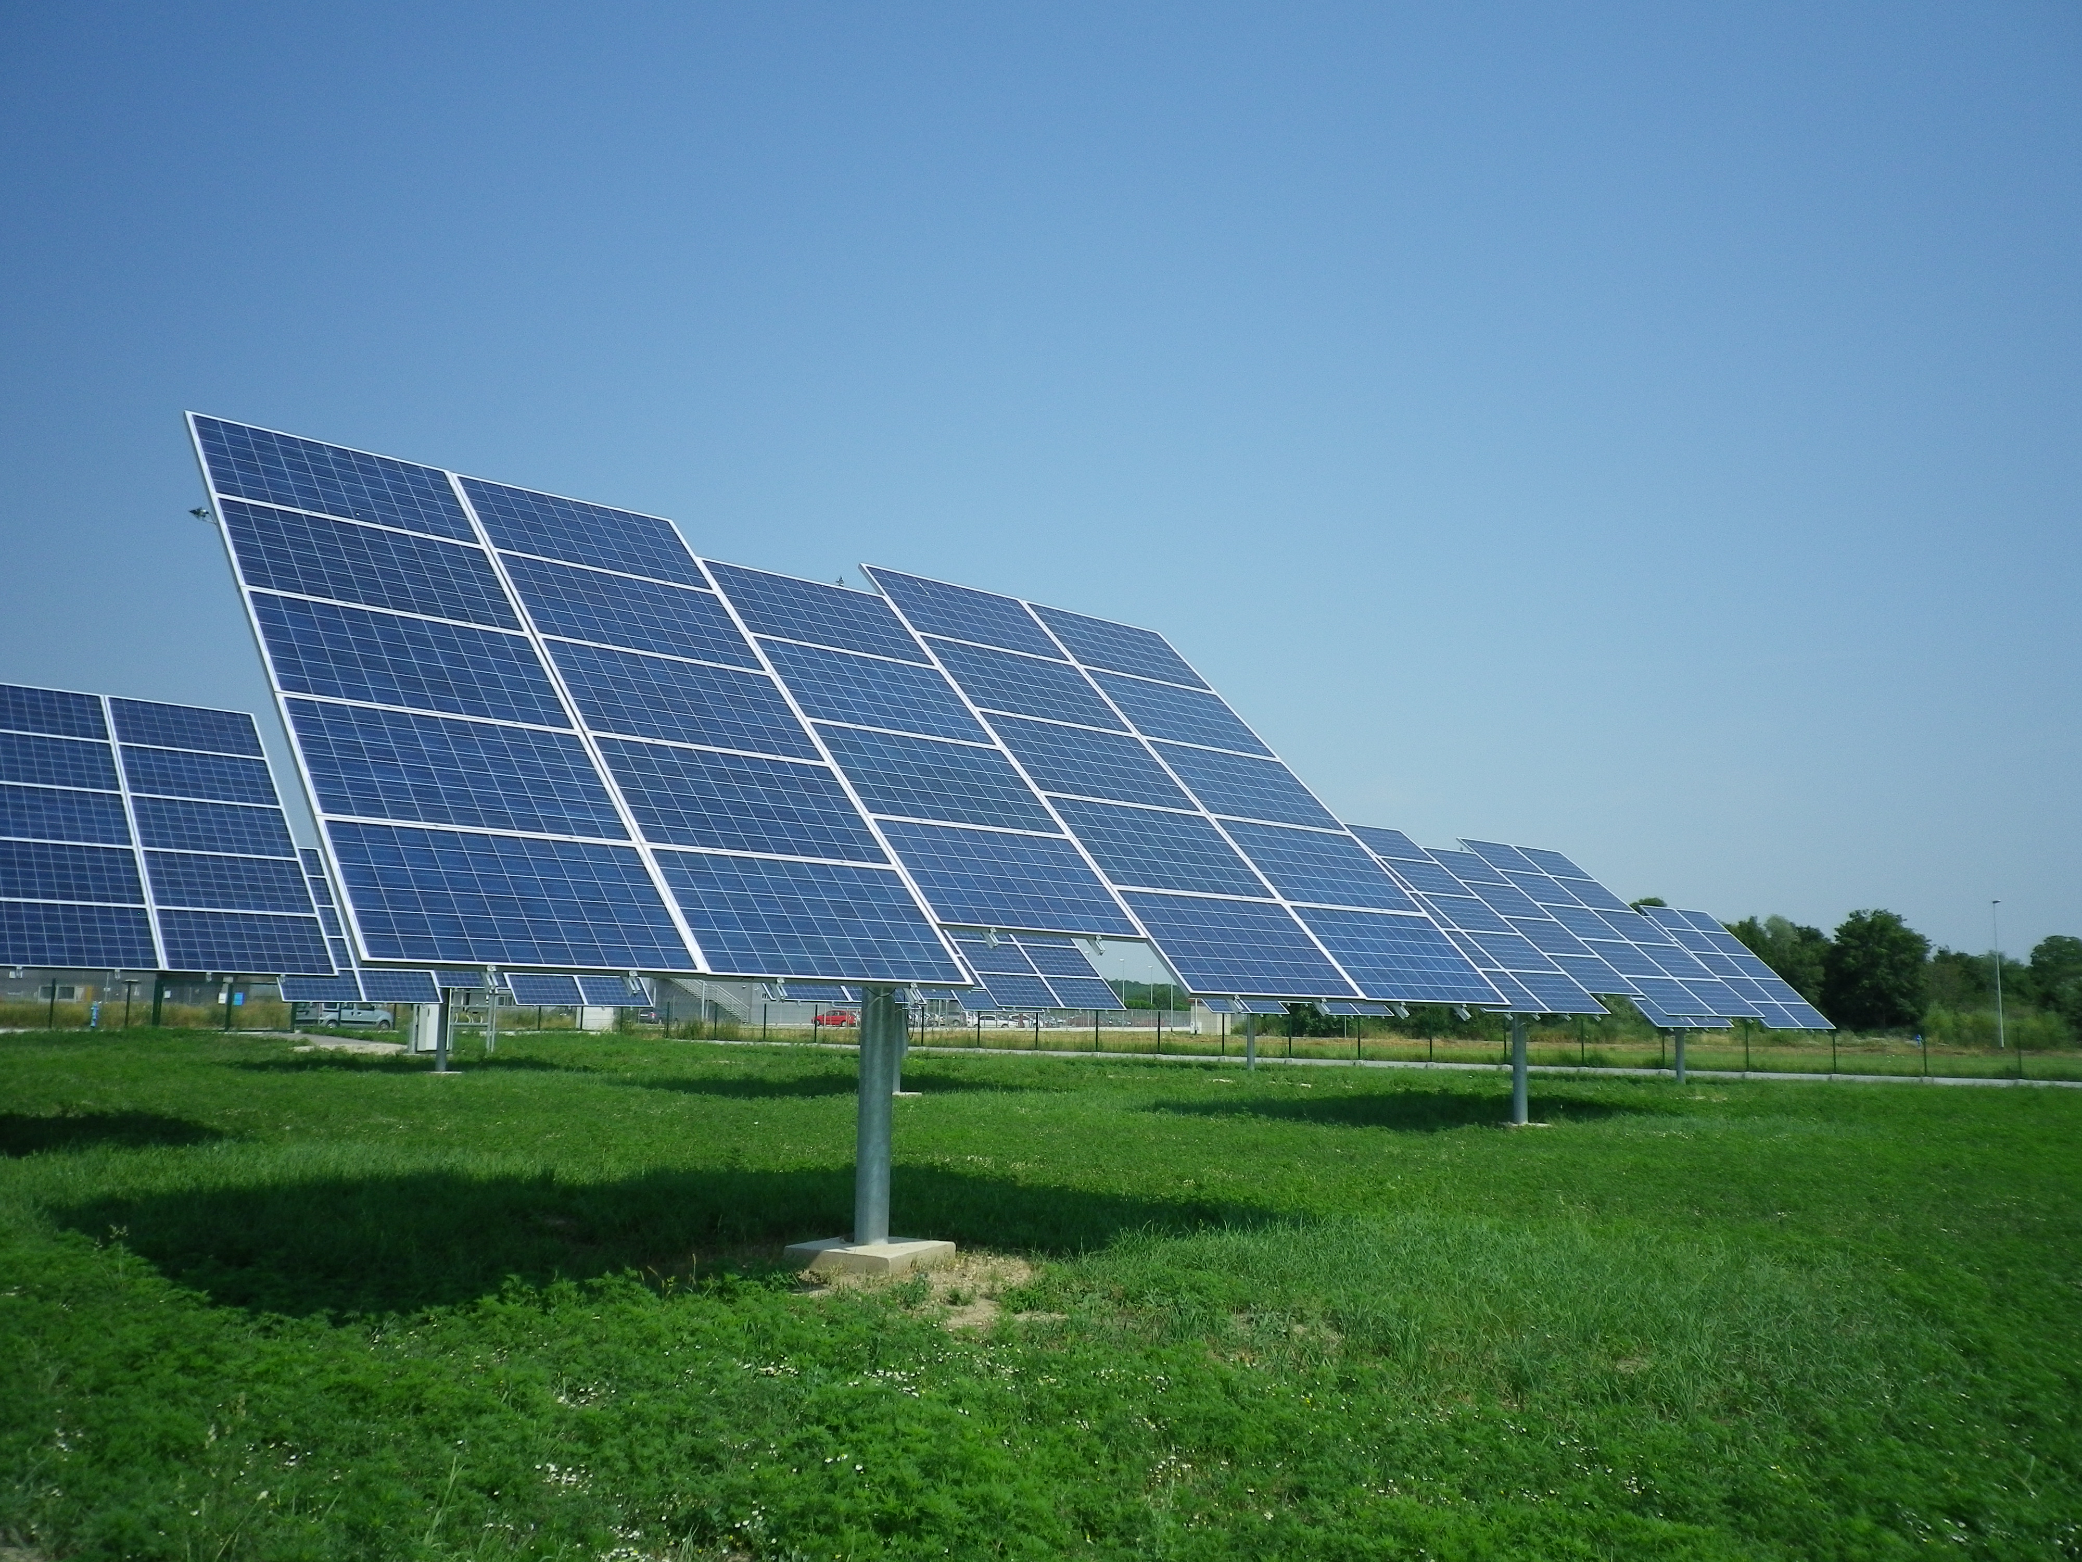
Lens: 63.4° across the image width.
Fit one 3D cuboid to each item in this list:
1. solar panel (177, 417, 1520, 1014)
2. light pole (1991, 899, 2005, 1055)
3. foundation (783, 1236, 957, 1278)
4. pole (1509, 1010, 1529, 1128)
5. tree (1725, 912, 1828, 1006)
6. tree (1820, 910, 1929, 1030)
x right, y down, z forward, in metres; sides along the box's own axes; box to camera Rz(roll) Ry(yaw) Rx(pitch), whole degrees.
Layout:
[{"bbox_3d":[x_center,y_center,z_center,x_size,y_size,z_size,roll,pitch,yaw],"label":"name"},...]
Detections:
[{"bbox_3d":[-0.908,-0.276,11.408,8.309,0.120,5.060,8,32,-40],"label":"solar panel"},{"bbox_3d":[77.392,15.723,136.000,0.550,12.020,0.350,1,-8,0],"label":"light pole"},{"bbox_3d":[-1.107,3.068,10.945,0.820,0.140,0.830,-3,-9,28],"label":"foundation"},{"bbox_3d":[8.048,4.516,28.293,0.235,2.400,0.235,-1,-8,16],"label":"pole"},{"bbox_3d":[68.745,18.312,158.000,9.766,11.750,9.500,-2,-9,23],"label":"tree"},{"bbox_3d":[75.237,17.470,152.000,9.689,11.597,9.500,-3,-9,26],"label":"tree"}]

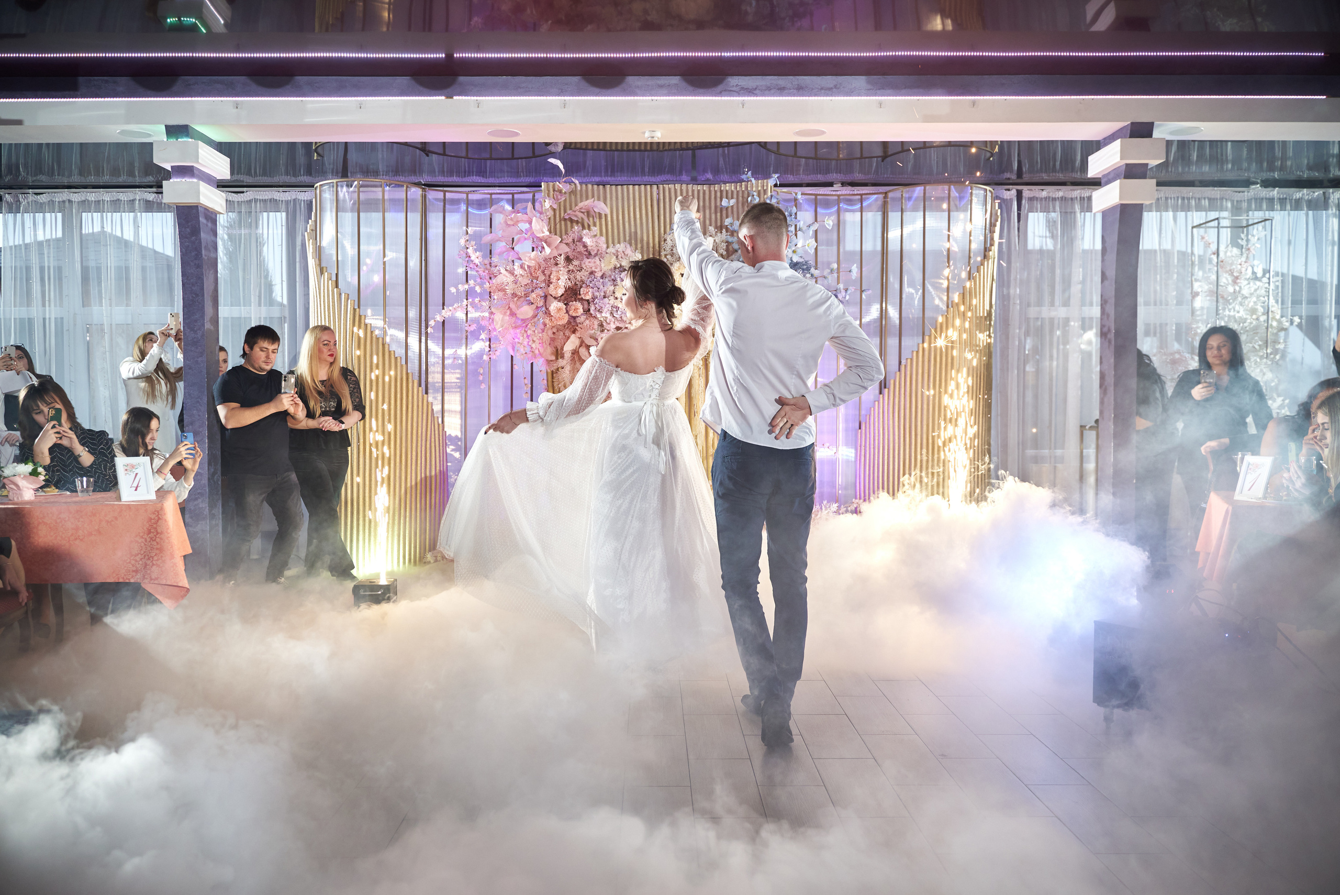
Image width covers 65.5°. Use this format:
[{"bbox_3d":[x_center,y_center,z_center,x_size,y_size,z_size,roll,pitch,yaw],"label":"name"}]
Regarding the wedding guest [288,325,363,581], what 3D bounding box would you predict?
[{"bbox_3d":[-2.241,0.052,6.773,0.480,1.700,0.380,-1,2,-32],"label":"wedding guest"}]

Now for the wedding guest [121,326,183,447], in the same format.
[{"bbox_3d":[-3.636,0.017,7.352,0.520,1.740,0.460,1,2,38],"label":"wedding guest"}]

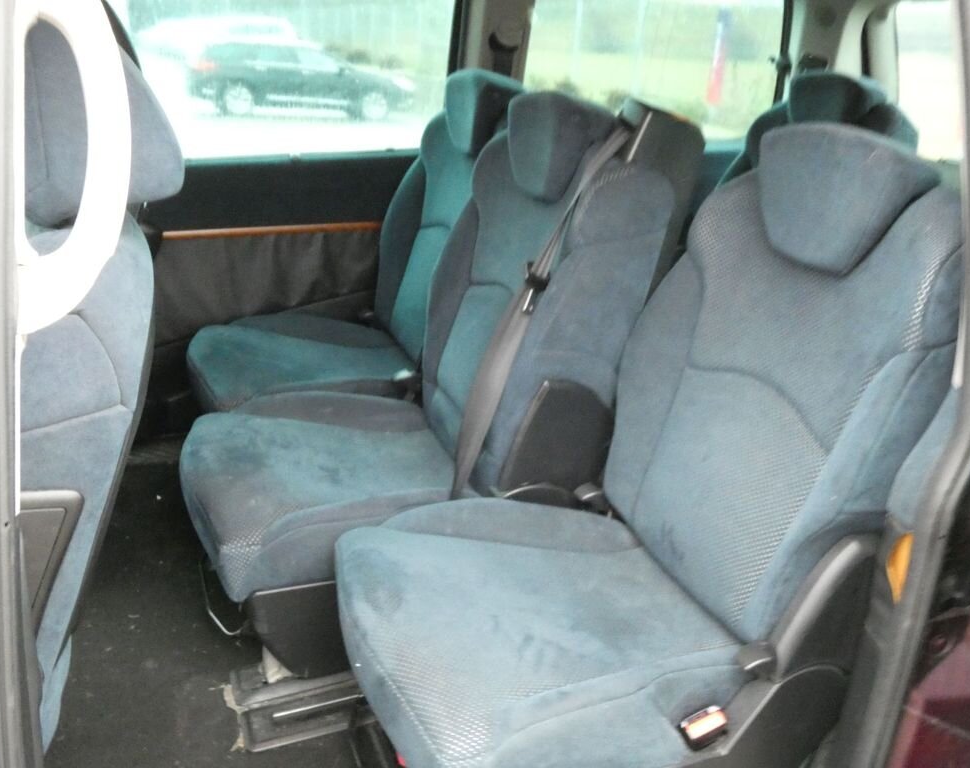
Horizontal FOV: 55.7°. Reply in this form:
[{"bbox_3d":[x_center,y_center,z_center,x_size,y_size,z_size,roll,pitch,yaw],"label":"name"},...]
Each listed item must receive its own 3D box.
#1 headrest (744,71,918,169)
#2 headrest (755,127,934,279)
[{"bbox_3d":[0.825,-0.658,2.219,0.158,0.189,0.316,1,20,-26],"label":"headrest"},{"bbox_3d":[0.439,-0.237,1.151,0.124,0.171,0.235,1,20,-26],"label":"headrest"}]

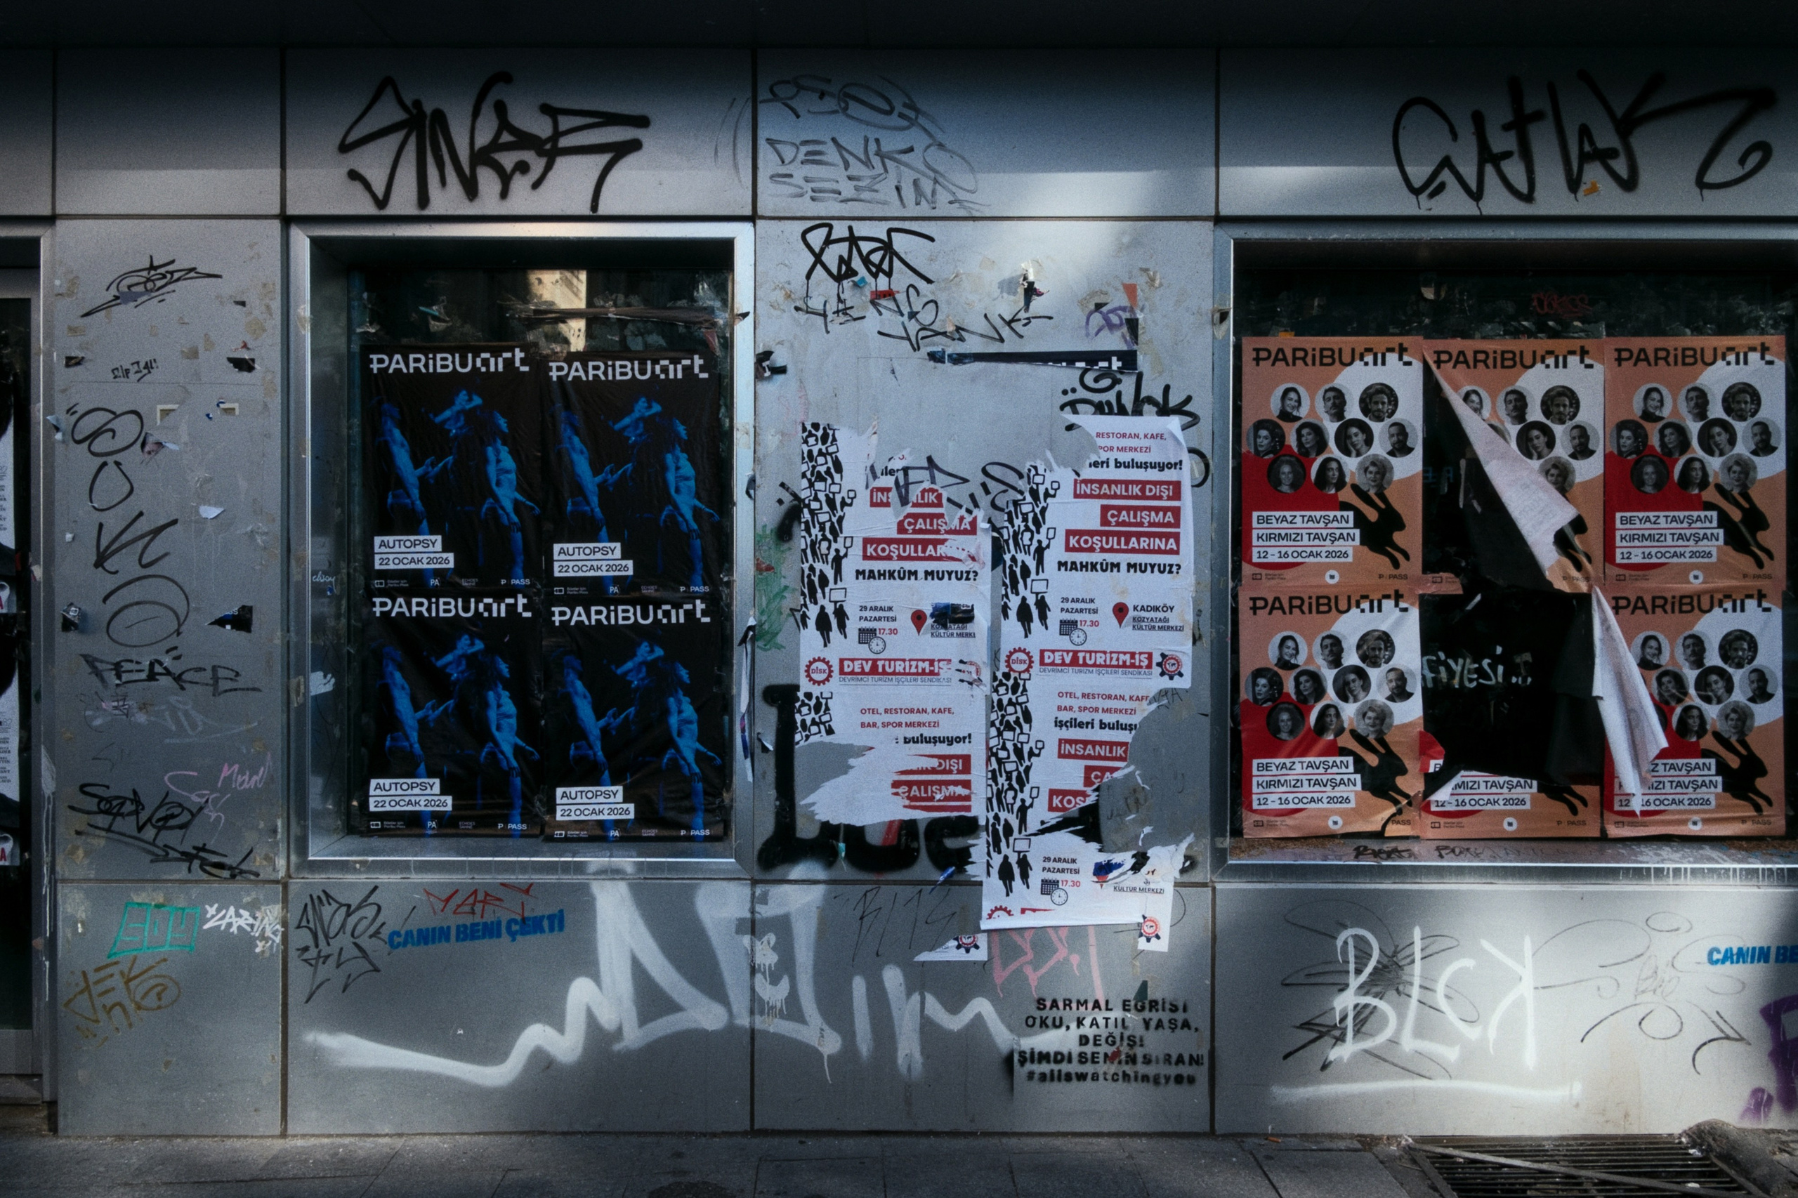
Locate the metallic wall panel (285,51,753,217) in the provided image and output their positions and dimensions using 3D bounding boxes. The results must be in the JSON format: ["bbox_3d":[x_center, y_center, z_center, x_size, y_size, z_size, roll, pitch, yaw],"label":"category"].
[{"bbox_3d":[-0.957,-1.175,3.034,1.182,0.422,0.030,0,1,0],"label":"metallic wall panel"}]

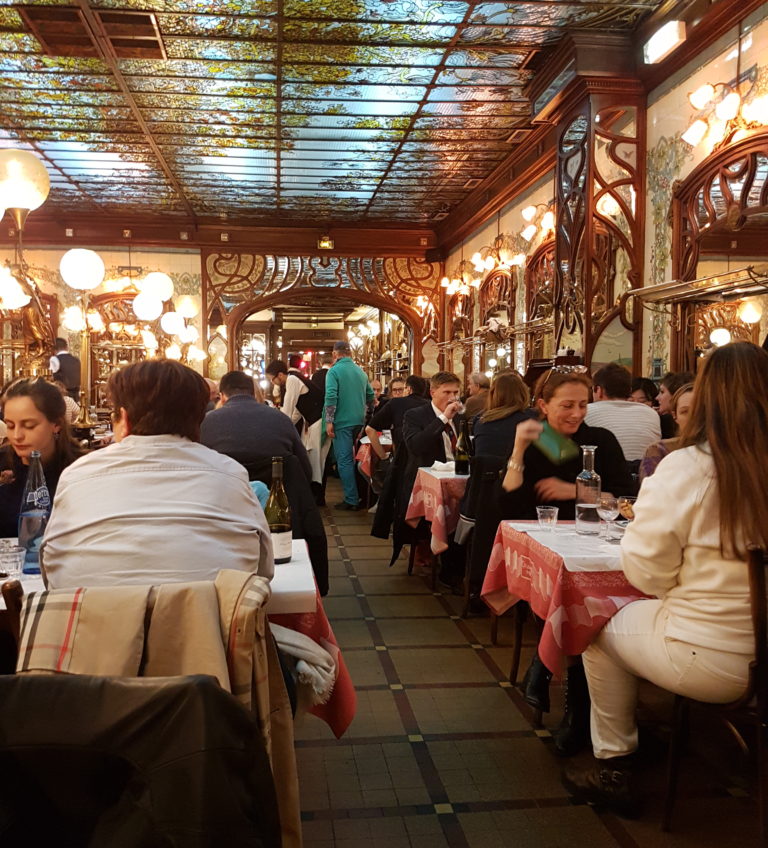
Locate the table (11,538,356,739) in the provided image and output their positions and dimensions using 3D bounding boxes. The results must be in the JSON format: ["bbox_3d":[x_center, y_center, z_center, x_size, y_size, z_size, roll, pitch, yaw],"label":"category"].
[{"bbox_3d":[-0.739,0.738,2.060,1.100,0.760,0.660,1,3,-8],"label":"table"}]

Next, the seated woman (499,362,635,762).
[{"bbox_3d":[0.752,0.444,2.991,0.570,1.330,0.780,1,3,-15],"label":"seated woman"}]

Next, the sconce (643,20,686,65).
[{"bbox_3d":[1.757,-2.378,4.800,0.090,0.110,0.330,0,3,-8],"label":"sconce"}]

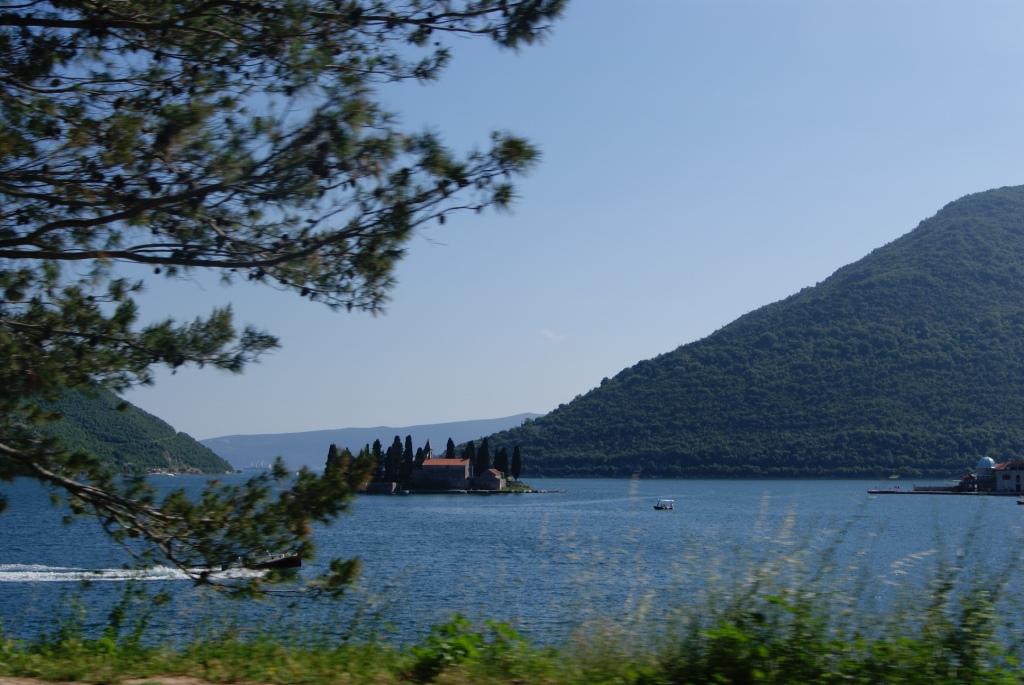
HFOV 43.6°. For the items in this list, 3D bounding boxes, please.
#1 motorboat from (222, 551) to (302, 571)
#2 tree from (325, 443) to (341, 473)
[{"bbox_3d":[-23.160,20.080,118.000,7.100,1.800,2.400,0,-6,0],"label":"motorboat"},{"bbox_3d":[-78.460,53.330,560.000,6.200,17.800,6.200,0,-6,0],"label":"tree"}]

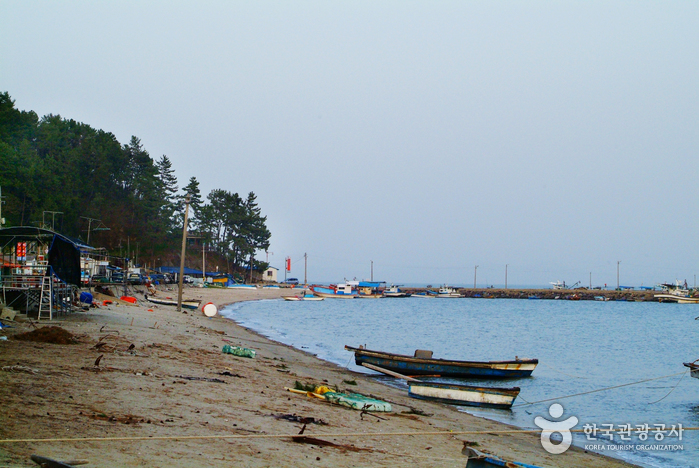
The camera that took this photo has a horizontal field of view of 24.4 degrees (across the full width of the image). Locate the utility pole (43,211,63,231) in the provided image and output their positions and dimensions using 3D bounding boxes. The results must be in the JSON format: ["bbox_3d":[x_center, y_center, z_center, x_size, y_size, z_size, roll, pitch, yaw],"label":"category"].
[{"bbox_3d":[-26.644,1.303,145.000,1.750,6.800,0.250,1,-2,-6],"label":"utility pole"}]

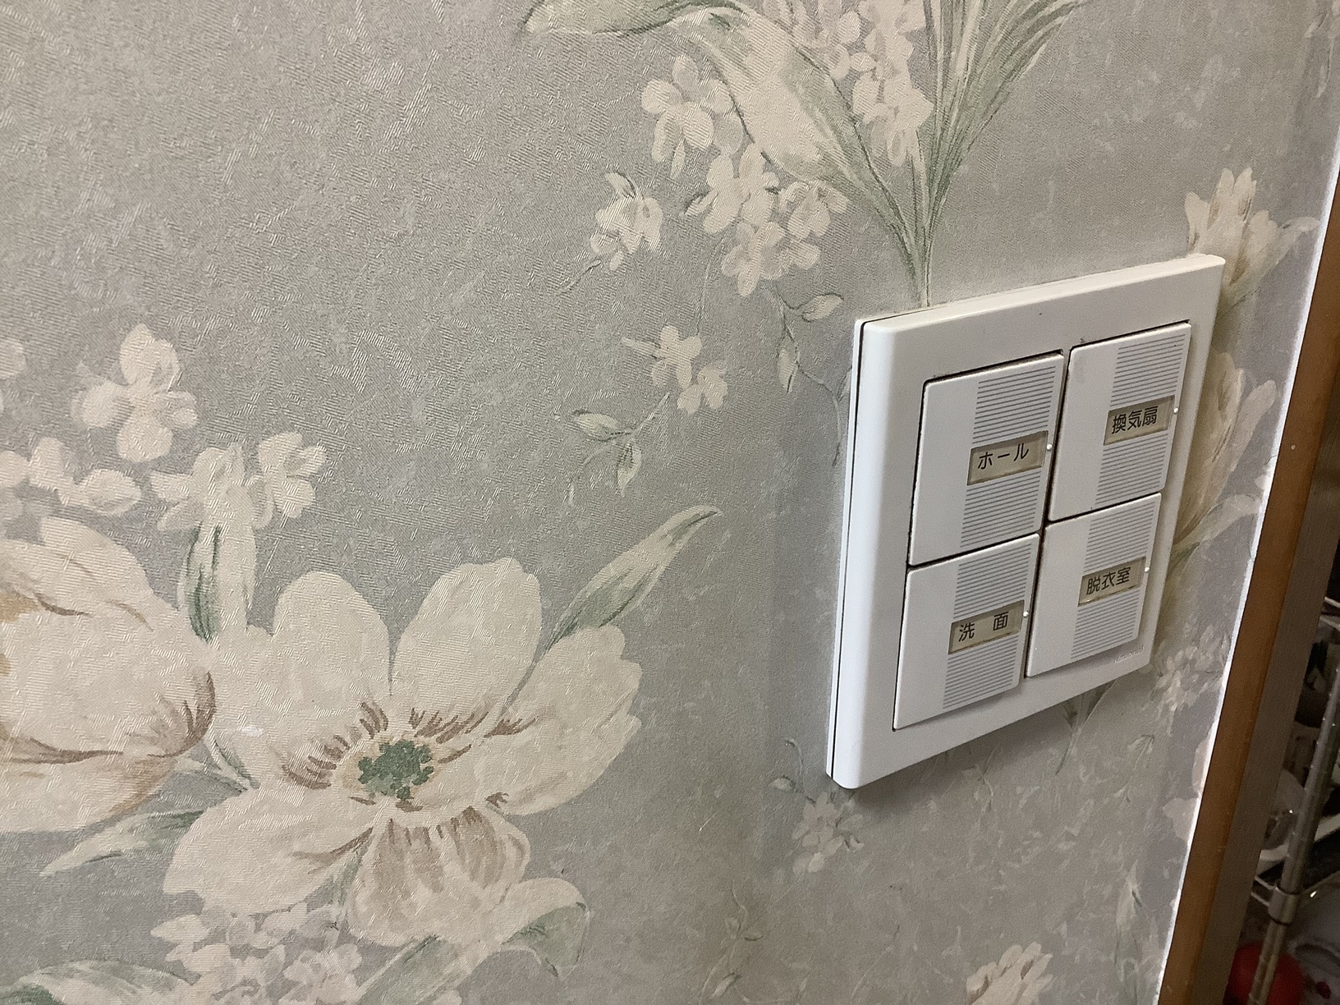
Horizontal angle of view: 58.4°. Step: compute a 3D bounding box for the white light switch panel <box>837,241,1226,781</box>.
[{"bbox_3d":[0.093,0.005,0.309,0.117,0.120,0.012,-14,27,-29],"label":"white light switch panel"}]

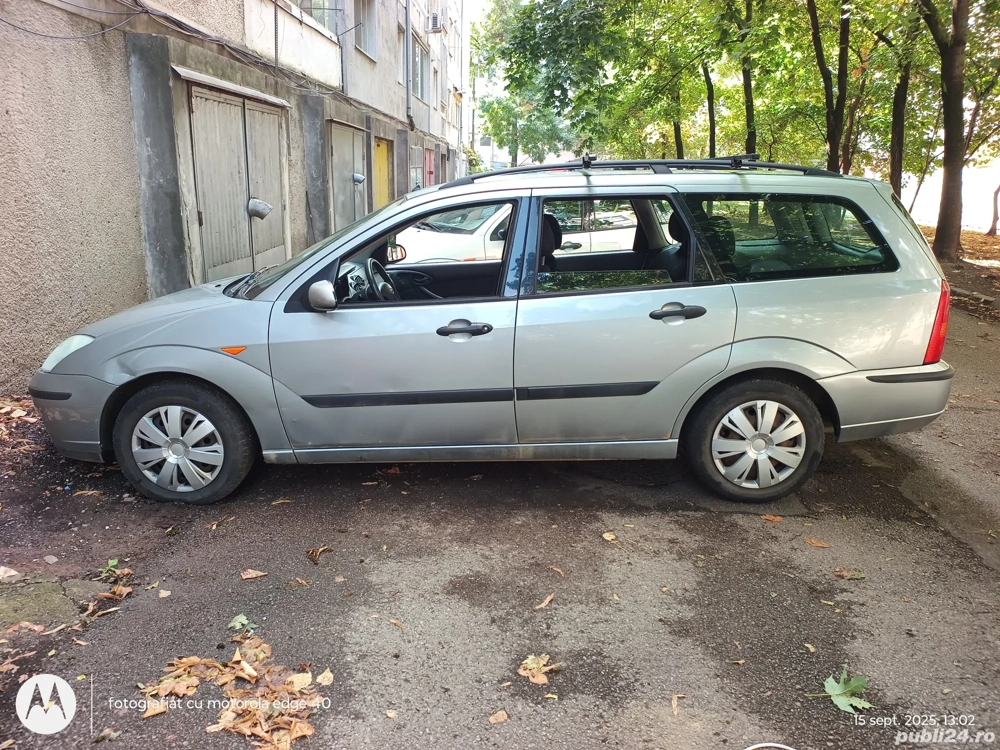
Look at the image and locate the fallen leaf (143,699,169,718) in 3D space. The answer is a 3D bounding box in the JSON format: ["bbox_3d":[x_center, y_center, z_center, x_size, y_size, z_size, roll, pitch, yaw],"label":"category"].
[{"bbox_3d":[-0.996,0.964,2.004,0.078,0.015,0.075,-10,19,-30],"label":"fallen leaf"}]

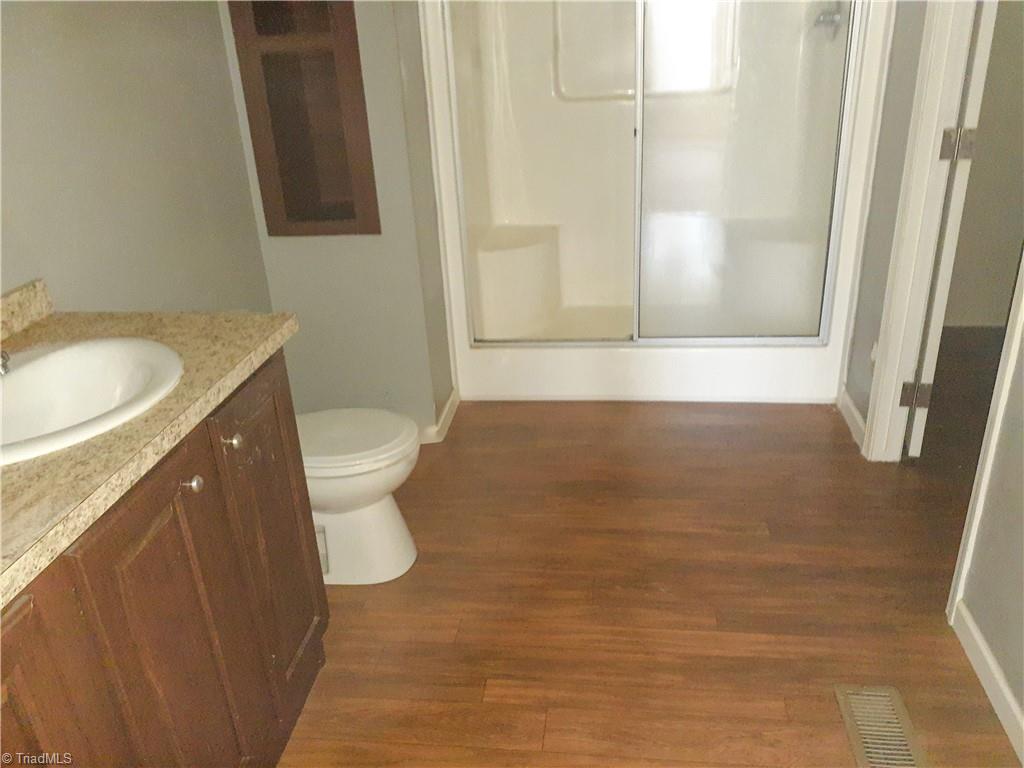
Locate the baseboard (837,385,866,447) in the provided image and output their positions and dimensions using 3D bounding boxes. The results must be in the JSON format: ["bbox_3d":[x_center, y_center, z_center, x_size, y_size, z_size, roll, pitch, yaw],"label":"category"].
[{"bbox_3d":[1.260,0.121,2.953,0.015,0.087,0.378,0,24,8],"label":"baseboard"}]

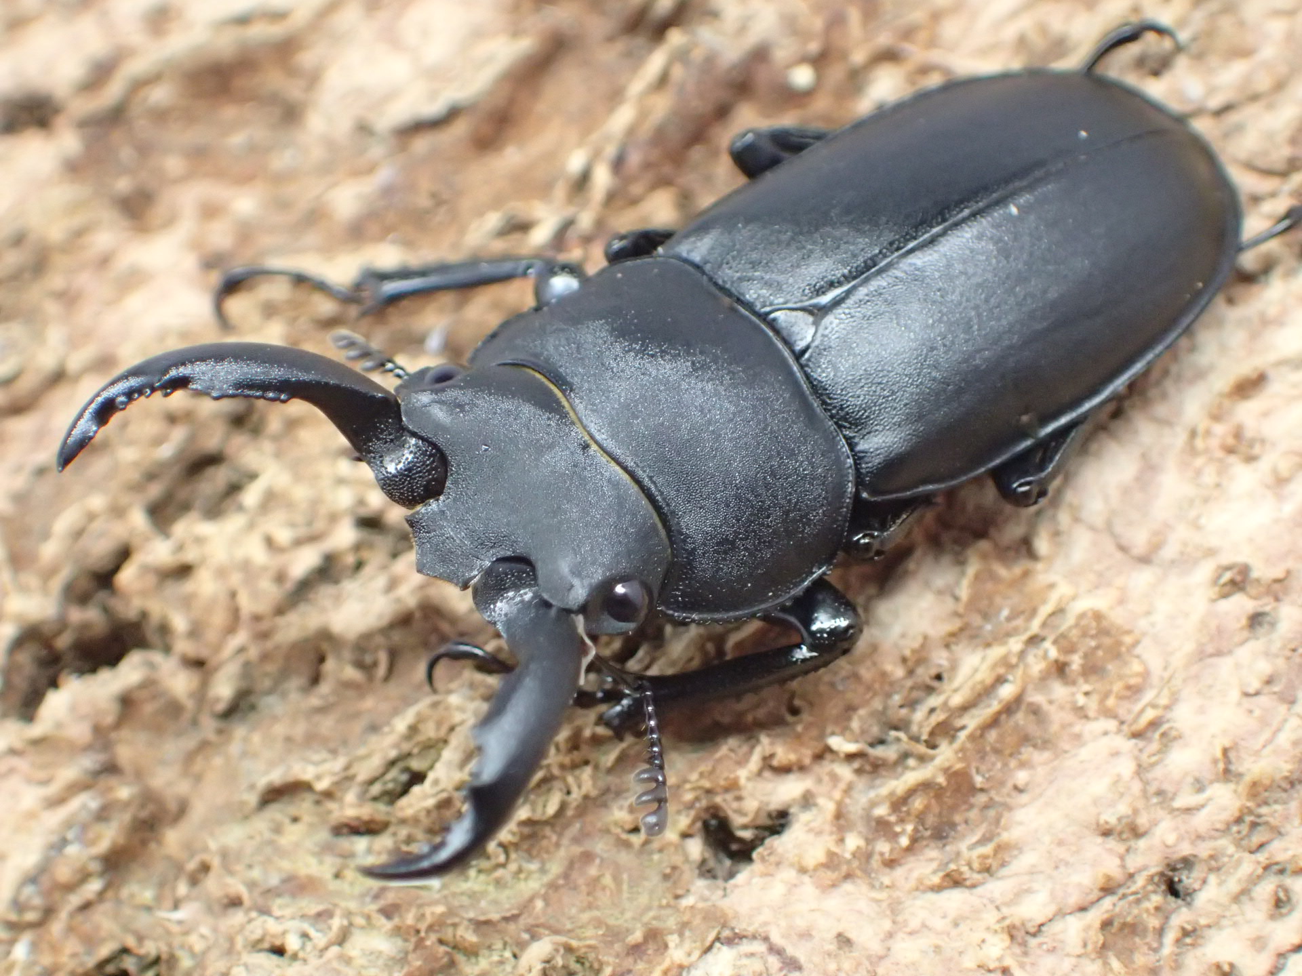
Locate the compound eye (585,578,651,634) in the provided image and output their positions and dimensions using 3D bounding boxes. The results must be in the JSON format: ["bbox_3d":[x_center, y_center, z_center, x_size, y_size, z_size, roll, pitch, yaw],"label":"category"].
[{"bbox_3d":[-0.001,0.004,0.128,0.002,0.002,0.002,-25,60,-24],"label":"compound eye"}]

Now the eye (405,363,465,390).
[{"bbox_3d":[-0.008,-0.004,0.133,0.002,0.002,0.002,-25,60,-24],"label":"eye"}]

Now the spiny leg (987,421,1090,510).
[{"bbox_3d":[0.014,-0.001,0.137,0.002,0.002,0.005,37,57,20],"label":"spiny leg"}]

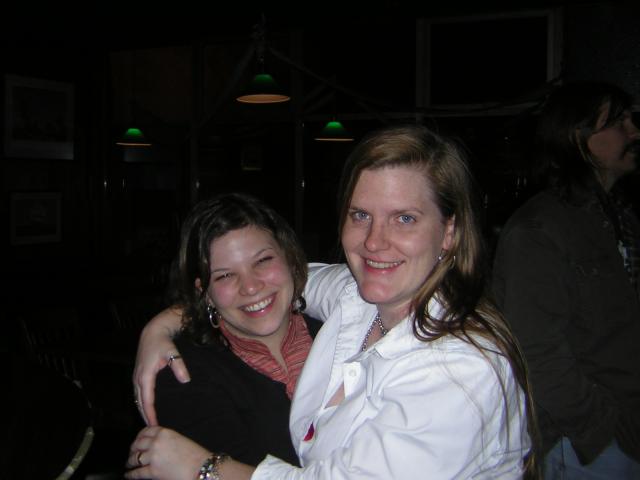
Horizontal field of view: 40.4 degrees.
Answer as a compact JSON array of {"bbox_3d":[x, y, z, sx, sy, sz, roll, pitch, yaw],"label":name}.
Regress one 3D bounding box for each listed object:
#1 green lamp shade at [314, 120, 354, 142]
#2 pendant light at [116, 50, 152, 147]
[{"bbox_3d":[0.107,-0.830,6.620,0.295,0.152,0.295,0,3,0],"label":"green lamp shade"},{"bbox_3d":[-1.566,-1.186,7.302,0.295,0.788,0.295,0,3,0],"label":"pendant light"}]

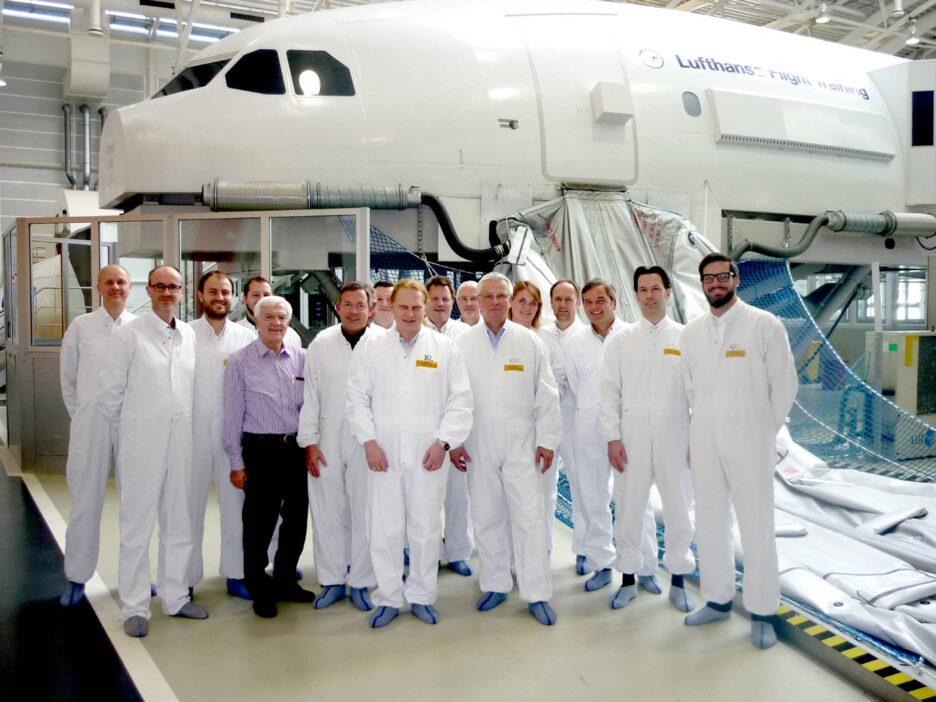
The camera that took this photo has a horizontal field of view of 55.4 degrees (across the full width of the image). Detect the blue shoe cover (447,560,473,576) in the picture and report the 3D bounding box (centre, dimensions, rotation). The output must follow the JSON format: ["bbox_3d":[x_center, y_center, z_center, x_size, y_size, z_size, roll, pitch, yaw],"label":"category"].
[{"bbox_3d":[-0.062,1.298,5.491,0.110,0.105,0.280,-1,3,-30],"label":"blue shoe cover"}]

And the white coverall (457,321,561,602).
[{"bbox_3d":[0.202,0.564,4.705,0.570,1.460,0.360,0,2,3],"label":"white coverall"}]

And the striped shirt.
[{"bbox_3d":[-1.089,0.269,4.814,0.480,0.670,0.290,-1,2,-14],"label":"striped shirt"}]

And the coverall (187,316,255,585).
[{"bbox_3d":[-1.392,0.567,5.060,0.520,1.490,0.350,-1,1,-20],"label":"coverall"}]

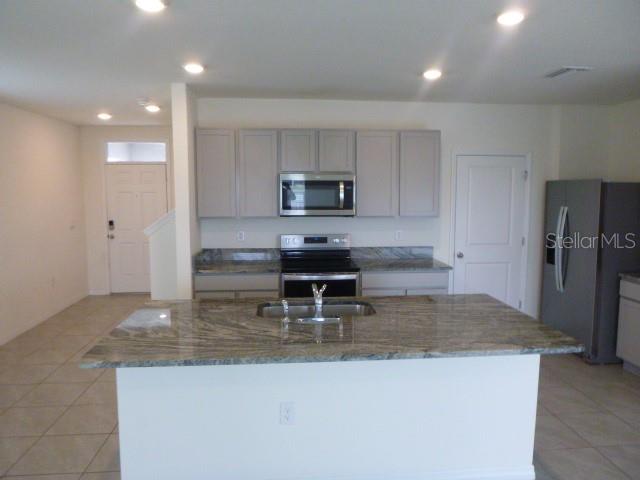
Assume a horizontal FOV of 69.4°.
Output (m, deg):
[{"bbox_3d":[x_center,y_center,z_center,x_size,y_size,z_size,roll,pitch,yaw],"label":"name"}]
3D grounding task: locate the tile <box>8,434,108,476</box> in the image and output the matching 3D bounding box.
[{"bbox_3d":[-1.628,1.352,2.913,0.452,0.010,0.452,0,6,-5],"label":"tile"}]

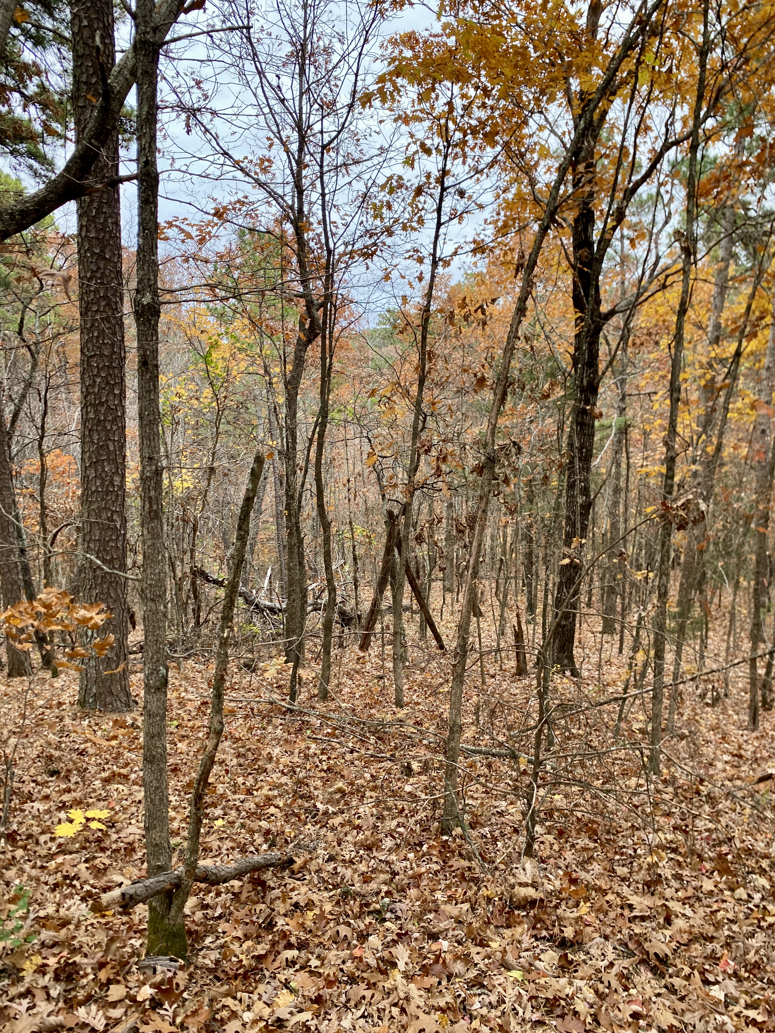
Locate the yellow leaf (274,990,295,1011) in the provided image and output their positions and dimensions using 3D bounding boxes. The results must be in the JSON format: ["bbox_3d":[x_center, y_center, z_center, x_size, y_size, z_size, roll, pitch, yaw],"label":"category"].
[{"bbox_3d":[-0.301,1.379,2.217,0.059,0.020,0.069,9,14,33],"label":"yellow leaf"}]

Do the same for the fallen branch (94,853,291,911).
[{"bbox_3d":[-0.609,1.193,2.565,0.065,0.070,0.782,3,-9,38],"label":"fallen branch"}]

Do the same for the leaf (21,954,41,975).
[{"bbox_3d":[-1.086,1.368,2.364,0.053,0.020,0.086,6,11,13],"label":"leaf"}]

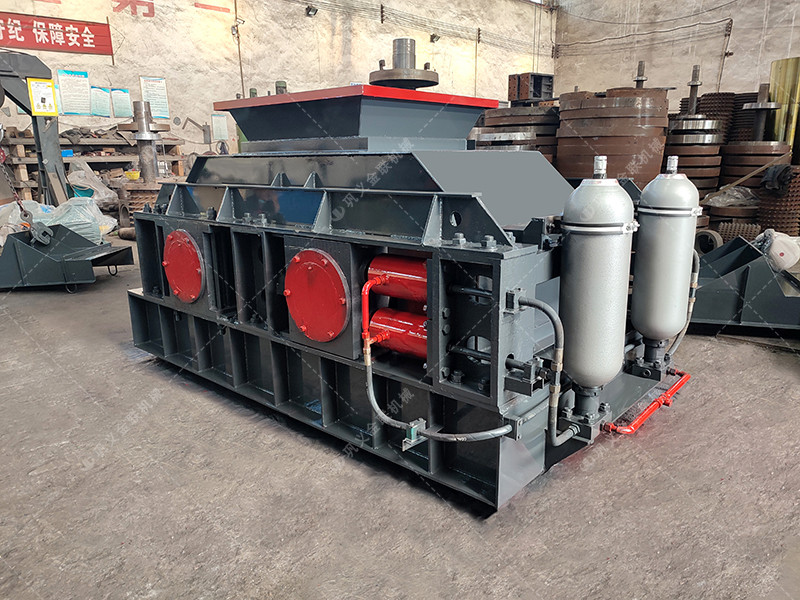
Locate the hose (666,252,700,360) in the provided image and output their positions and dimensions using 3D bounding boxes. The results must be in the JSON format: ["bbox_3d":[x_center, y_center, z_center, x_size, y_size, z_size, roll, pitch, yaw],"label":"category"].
[{"bbox_3d":[1.729,0.016,3.651,0.195,0.730,0.360,11,19,40],"label":"hose"}]

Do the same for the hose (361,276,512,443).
[{"bbox_3d":[0.141,0.263,2.593,0.775,0.670,0.175,11,19,40],"label":"hose"}]

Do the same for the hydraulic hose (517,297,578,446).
[{"bbox_3d":[0.683,0.317,2.519,0.195,0.730,0.360,11,19,40],"label":"hydraulic hose"}]

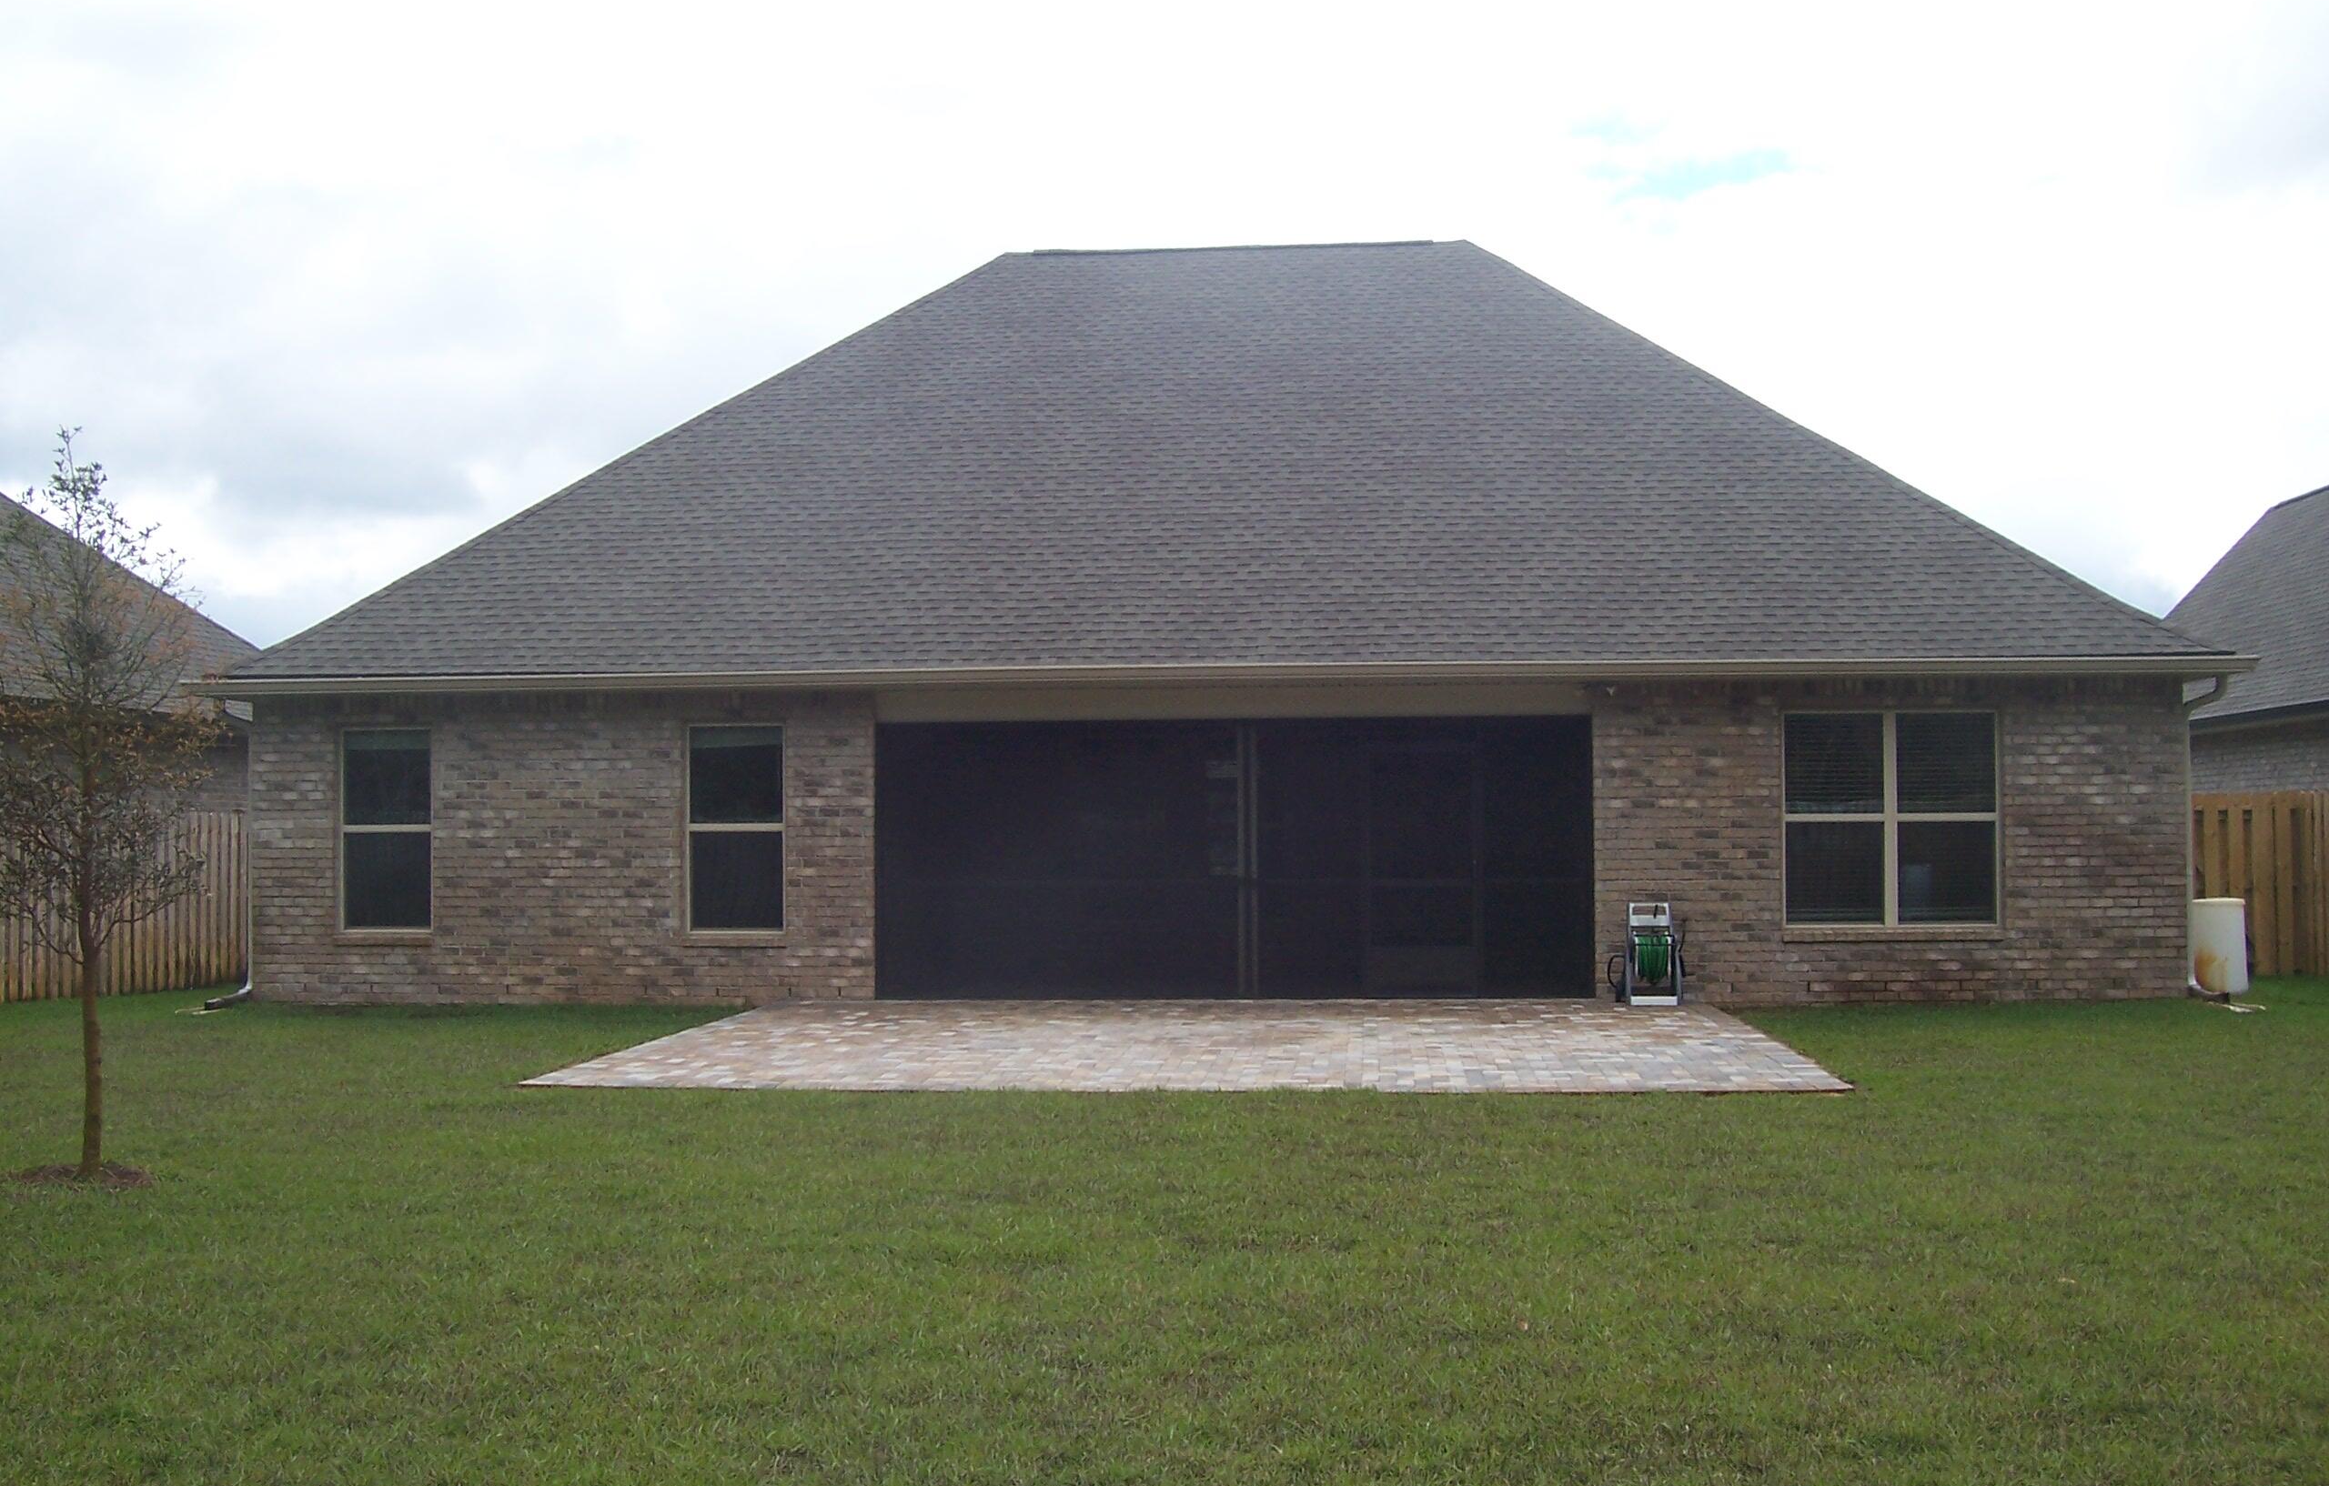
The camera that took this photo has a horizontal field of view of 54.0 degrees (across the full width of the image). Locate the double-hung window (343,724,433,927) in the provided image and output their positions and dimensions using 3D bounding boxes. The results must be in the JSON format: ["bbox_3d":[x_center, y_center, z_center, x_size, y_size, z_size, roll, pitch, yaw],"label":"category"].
[{"bbox_3d":[-6.380,0.709,18.763,0.780,1.670,0.100,-1,-2,5],"label":"double-hung window"}]

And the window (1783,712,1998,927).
[{"bbox_3d":[5.649,0.589,17.762,1.660,1.690,0.100,-1,-2,5],"label":"window"}]

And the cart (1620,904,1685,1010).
[{"bbox_3d":[3.723,1.615,17.433,0.480,0.800,0.480,-1,-2,5],"label":"cart"}]

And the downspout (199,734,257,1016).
[{"bbox_3d":[-7.721,0.998,18.867,0.400,2.420,0.120,-1,-2,5],"label":"downspout"}]

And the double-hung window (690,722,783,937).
[{"bbox_3d":[-3.462,0.700,18.520,0.800,1.690,0.100,-1,-2,5],"label":"double-hung window"}]

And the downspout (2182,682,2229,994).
[{"bbox_3d":[7.991,0.719,17.563,0.340,2.580,0.120,-1,-2,5],"label":"downspout"}]

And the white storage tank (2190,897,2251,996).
[{"bbox_3d":[8.282,1.598,17.937,0.450,0.780,0.450,-1,-2,5],"label":"white storage tank"}]

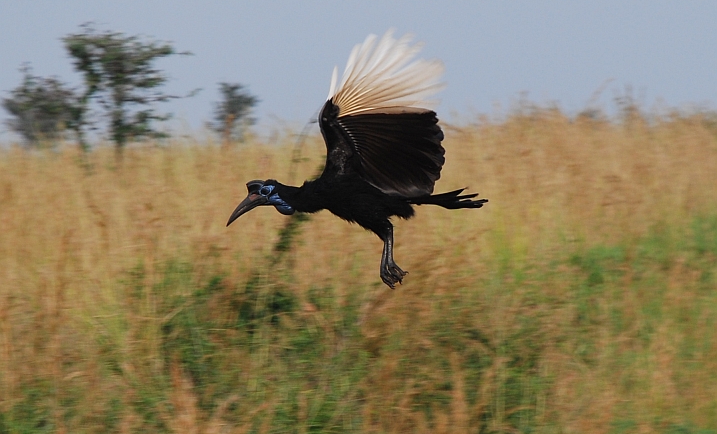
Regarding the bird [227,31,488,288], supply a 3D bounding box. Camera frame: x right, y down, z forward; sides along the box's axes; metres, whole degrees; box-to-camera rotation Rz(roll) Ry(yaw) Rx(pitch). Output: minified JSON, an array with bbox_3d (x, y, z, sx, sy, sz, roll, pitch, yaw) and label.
[{"bbox_3d":[-0.004,-0.221,15.500,1.000,0.980,0.950,0,0,0],"label":"bird"}]

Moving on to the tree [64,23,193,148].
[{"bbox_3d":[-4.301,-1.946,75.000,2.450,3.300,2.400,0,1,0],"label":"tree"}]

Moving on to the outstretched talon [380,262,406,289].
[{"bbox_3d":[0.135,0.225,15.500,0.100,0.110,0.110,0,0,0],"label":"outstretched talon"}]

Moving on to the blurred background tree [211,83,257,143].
[{"bbox_3d":[-3.540,-2.470,115.000,1.450,2.800,1.400,0,1,0],"label":"blurred background tree"}]

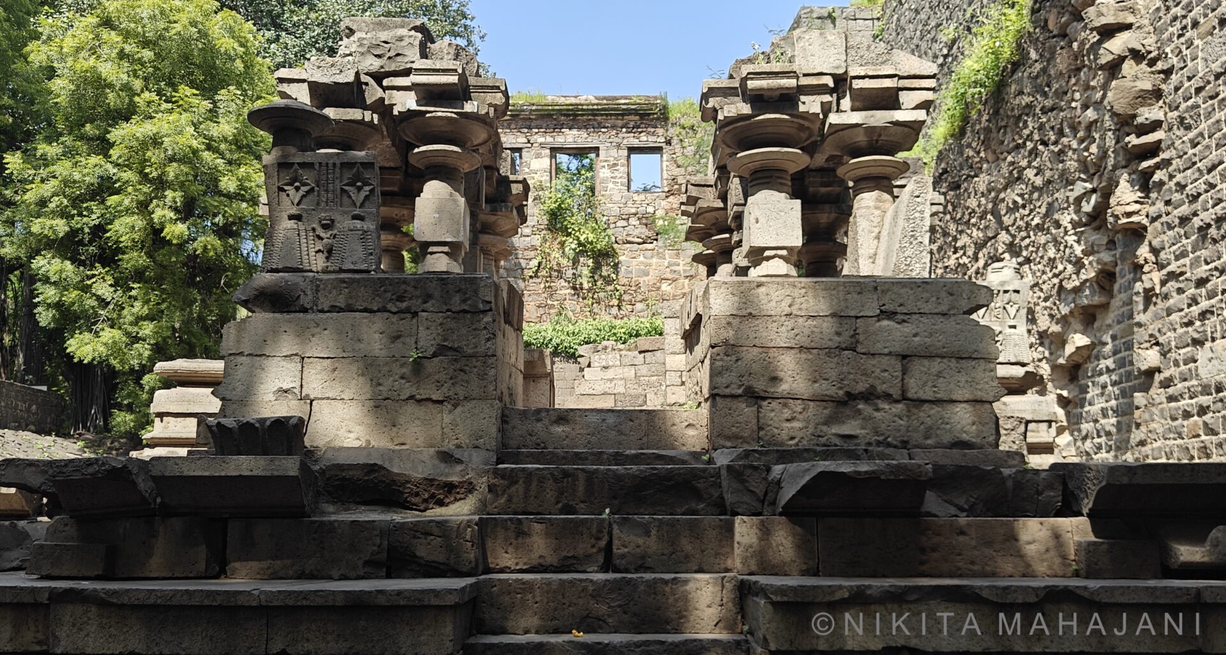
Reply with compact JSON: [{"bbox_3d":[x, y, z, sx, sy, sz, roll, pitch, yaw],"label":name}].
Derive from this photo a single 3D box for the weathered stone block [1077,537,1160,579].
[{"bbox_3d":[1.917,0.887,4.416,0.319,0.148,0.250,0,-5,0],"label":"weathered stone block"}]

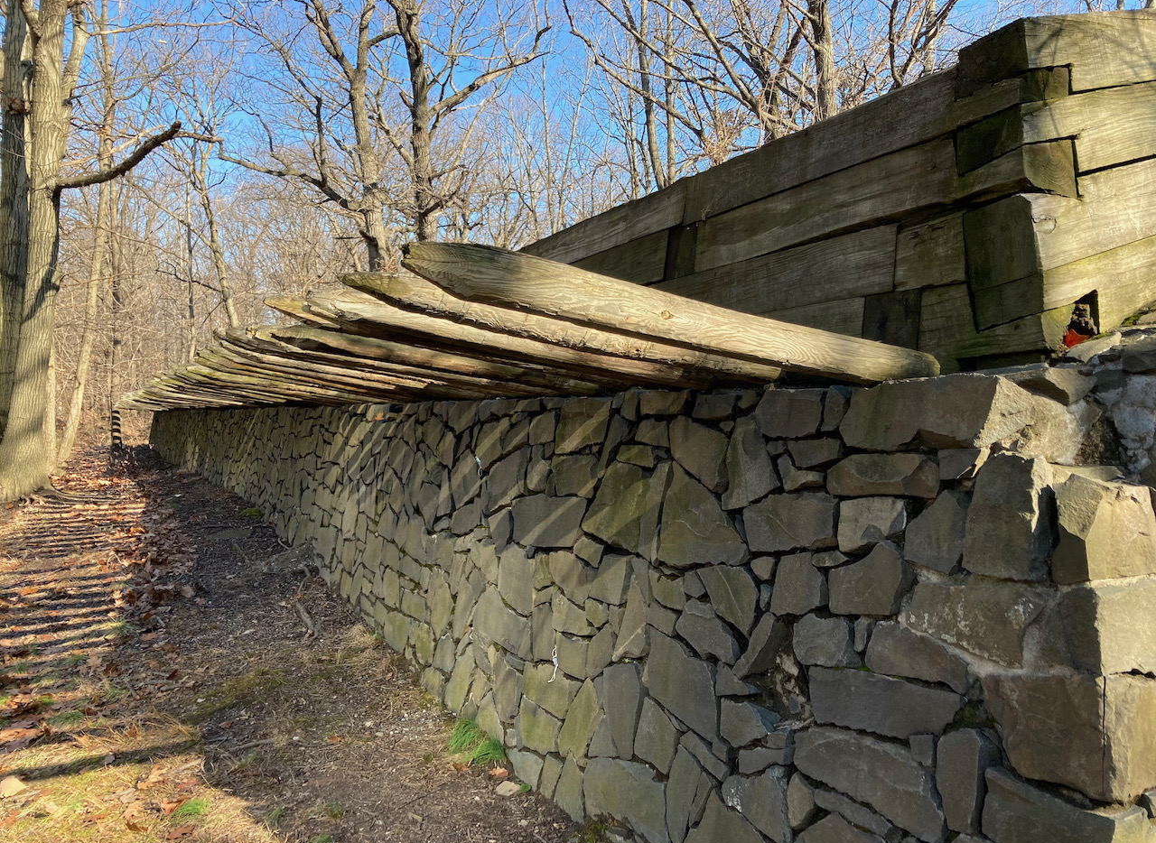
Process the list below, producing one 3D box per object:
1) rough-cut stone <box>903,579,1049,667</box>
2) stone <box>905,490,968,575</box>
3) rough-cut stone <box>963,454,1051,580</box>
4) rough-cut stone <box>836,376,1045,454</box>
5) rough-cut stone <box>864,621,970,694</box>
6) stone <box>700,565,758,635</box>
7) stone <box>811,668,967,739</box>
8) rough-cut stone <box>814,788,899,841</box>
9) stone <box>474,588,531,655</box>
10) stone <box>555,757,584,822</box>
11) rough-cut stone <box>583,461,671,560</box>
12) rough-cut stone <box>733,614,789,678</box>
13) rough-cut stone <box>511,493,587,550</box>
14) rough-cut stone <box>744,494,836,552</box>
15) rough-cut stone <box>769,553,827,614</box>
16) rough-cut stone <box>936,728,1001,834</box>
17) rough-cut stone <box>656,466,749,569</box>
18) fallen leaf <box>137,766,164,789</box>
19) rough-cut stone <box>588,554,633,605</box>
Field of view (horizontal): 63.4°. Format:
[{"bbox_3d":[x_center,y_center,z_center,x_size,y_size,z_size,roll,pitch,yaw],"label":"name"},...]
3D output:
[{"bbox_3d":[0.906,0.409,2.030,0.170,0.170,0.344,-2,2,-27],"label":"rough-cut stone"},{"bbox_3d":[0.814,0.241,2.051,0.105,0.179,0.170,5,-2,-26],"label":"stone"},{"bbox_3d":[0.957,0.209,1.985,0.170,0.253,0.168,8,-3,-25],"label":"rough-cut stone"},{"bbox_3d":[0.873,-0.005,2.260,0.191,0.181,0.479,8,-3,-25],"label":"rough-cut stone"},{"bbox_3d":[0.783,0.518,2.079,0.117,0.130,0.291,5,-2,-26],"label":"rough-cut stone"},{"bbox_3d":[0.479,0.502,2.719,0.137,0.181,0.286,5,-2,-26],"label":"stone"},{"bbox_3d":[0.828,0.725,2.378,0.194,0.148,0.493,10,-12,-26],"label":"stone"},{"bbox_3d":[0.734,0.992,2.380,0.114,0.052,0.275,10,-5,-26],"label":"rough-cut stone"},{"bbox_3d":[-0.290,0.899,4.276,0.160,0.234,0.600,-2,2,-27],"label":"stone"},{"bbox_3d":[0.017,1.367,3.517,0.130,0.202,0.223,-2,2,-27],"label":"stone"},{"bbox_3d":[0.235,0.289,3.320,0.200,0.333,0.574,5,-2,-26],"label":"rough-cut stone"},{"bbox_3d":[0.554,0.628,2.643,0.140,0.193,0.184,-2,2,-27],"label":"rough-cut stone"},{"bbox_3d":[-0.057,0.421,3.887,0.200,0.254,0.739,5,-2,-26],"label":"rough-cut stone"},{"bbox_3d":[0.688,0.313,2.801,0.176,0.172,0.401,10,-12,-26],"label":"rough-cut stone"},{"bbox_3d":[0.686,0.477,2.702,0.141,0.184,0.226,10,-10,-26],"label":"rough-cut stone"},{"bbox_3d":[0.853,0.756,1.985,0.130,0.223,0.105,8,-3,-25],"label":"rough-cut stone"},{"bbox_3d":[0.488,0.320,2.994,0.200,0.328,0.507,8,-3,-25],"label":"rough-cut stone"},{"bbox_3d":[-1.800,1.490,3.943,0.090,0.040,0.140,0,1,9],"label":"fallen leaf"},{"bbox_3d":[0.175,0.590,3.518,0.148,0.192,0.269,8,-3,-25],"label":"rough-cut stone"}]

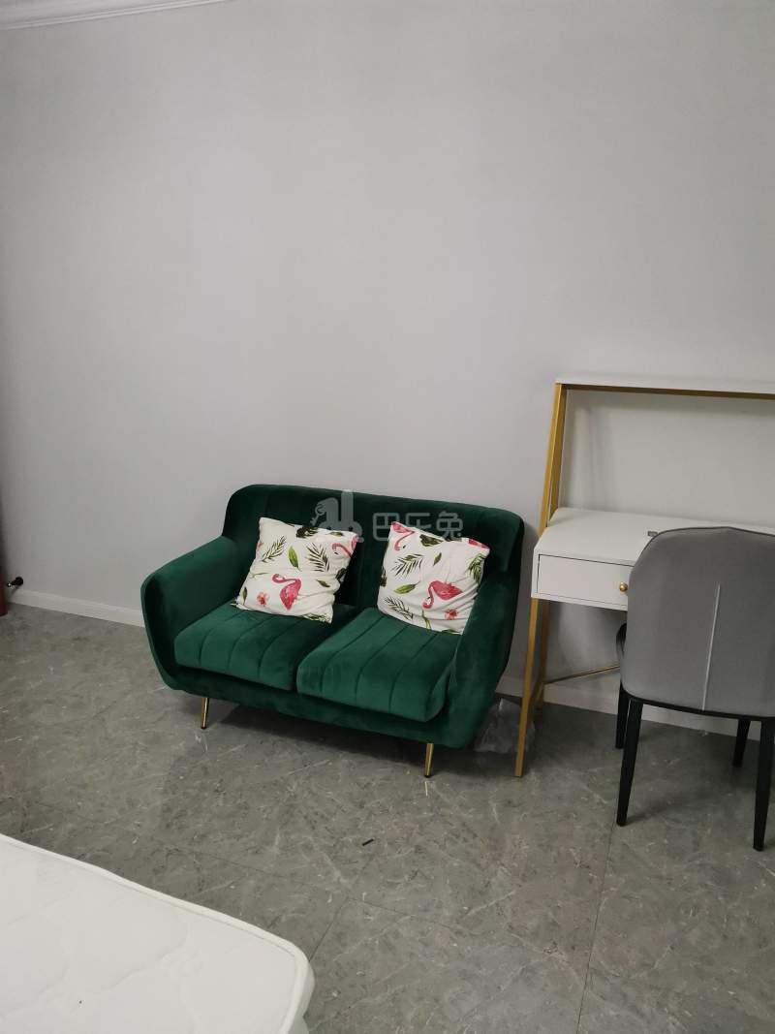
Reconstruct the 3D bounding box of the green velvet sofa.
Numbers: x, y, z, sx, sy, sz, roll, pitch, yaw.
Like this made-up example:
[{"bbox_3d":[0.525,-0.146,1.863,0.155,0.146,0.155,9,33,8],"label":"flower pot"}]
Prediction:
[{"bbox_3d":[-0.175,0.371,2.810,1.220,0.820,0.710,6,12,20],"label":"green velvet sofa"}]

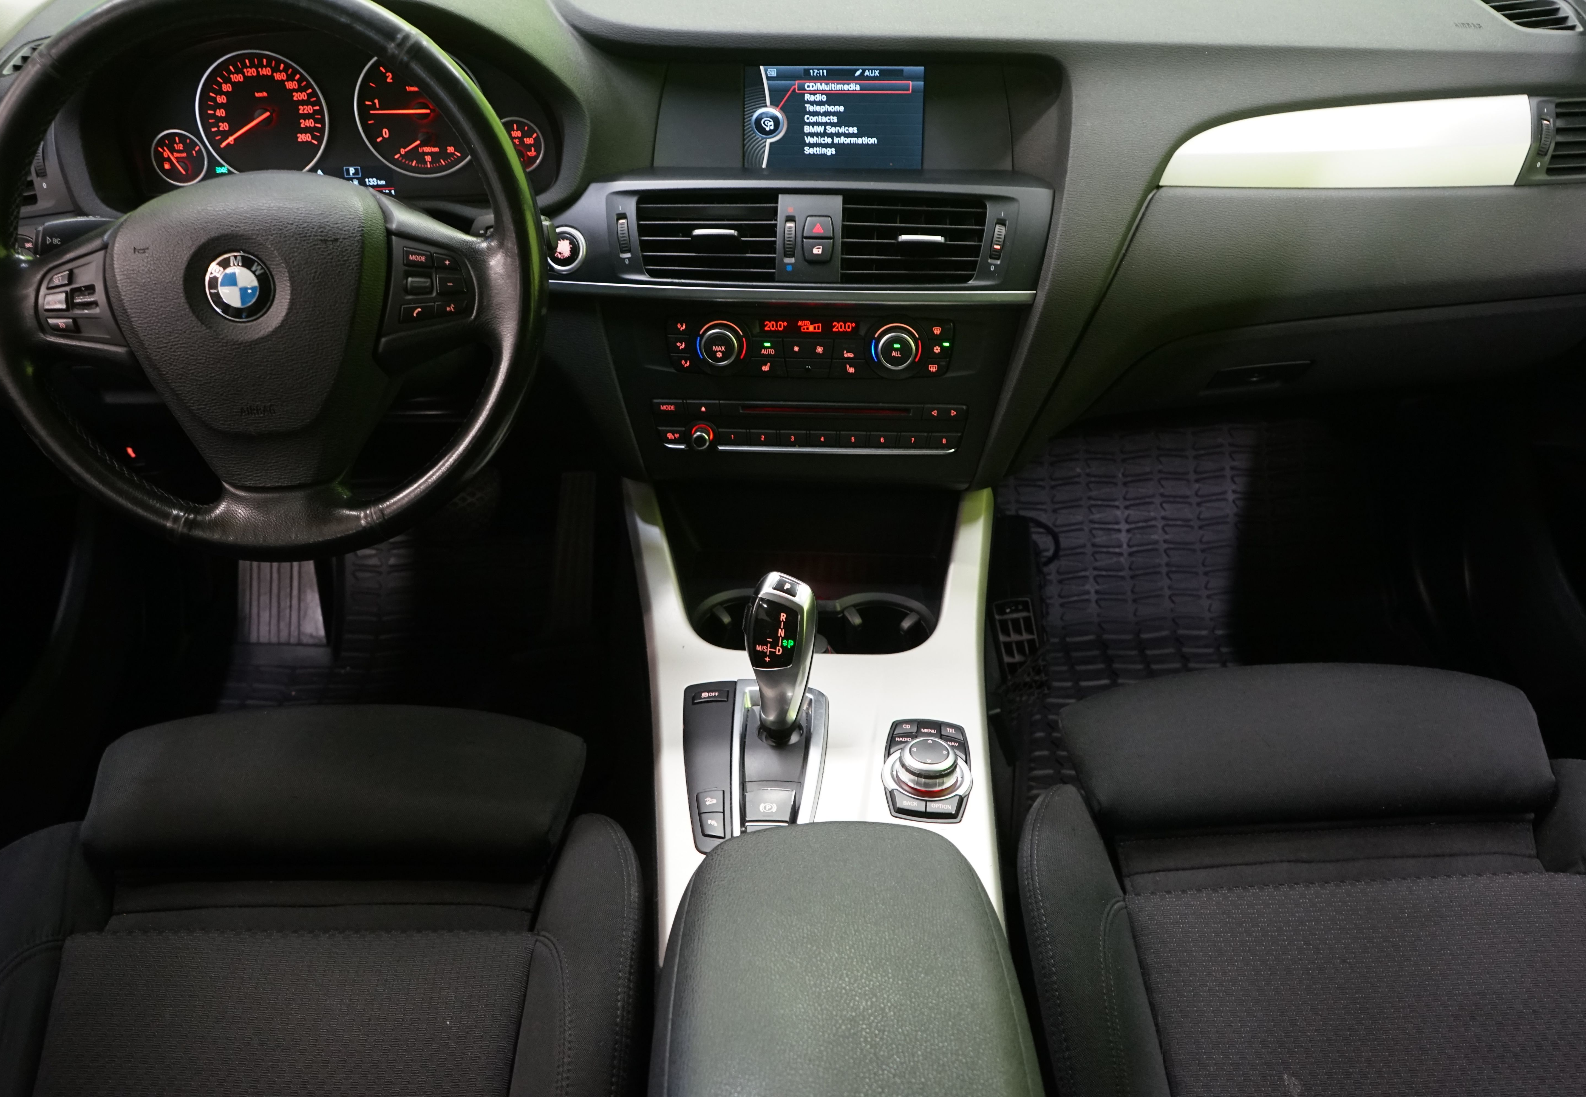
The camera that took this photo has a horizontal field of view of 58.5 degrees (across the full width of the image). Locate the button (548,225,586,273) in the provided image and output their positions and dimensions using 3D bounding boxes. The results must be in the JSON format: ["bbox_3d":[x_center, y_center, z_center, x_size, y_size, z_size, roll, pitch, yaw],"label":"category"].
[{"bbox_3d":[-0.174,-0.227,1.075,0.034,0.035,0.016,0,20,1],"label":"button"}]

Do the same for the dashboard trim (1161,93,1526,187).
[{"bbox_3d":[0.444,-0.326,1.140,0.300,0.073,0.035,-1,19,0],"label":"dashboard trim"}]

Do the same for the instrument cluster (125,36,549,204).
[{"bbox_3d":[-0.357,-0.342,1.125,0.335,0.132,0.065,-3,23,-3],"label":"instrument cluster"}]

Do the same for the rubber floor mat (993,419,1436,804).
[{"bbox_3d":[0.494,0.070,1.623,0.470,0.080,0.600,-2,49,-2],"label":"rubber floor mat"}]

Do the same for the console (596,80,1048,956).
[{"bbox_3d":[0.019,-0.051,1.023,0.340,0.450,0.550,-2,34,-2],"label":"console"}]

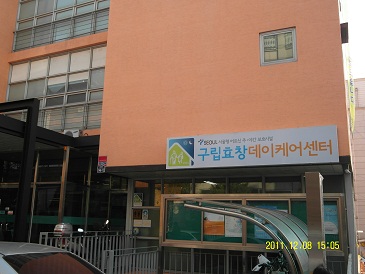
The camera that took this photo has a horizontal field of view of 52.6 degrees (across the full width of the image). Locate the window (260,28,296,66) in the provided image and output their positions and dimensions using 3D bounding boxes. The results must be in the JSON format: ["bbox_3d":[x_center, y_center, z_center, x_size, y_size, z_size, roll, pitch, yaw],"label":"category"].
[{"bbox_3d":[2.417,-2.251,9.332,0.915,0.893,0.100,-4,-13,23],"label":"window"}]

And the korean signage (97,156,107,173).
[{"bbox_3d":[-2.303,0.790,10.628,0.280,0.482,0.040,-4,-13,23],"label":"korean signage"}]

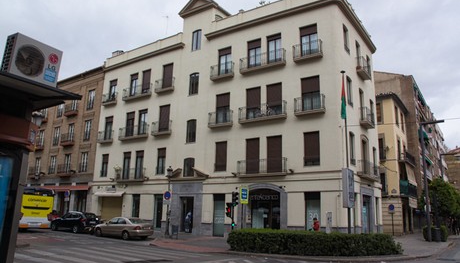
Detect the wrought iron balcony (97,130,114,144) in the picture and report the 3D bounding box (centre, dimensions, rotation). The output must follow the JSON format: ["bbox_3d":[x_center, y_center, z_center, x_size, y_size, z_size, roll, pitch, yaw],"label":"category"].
[{"bbox_3d":[-11.713,0.565,32.542,1.645,1.106,0.539,-7,-15,31],"label":"wrought iron balcony"}]

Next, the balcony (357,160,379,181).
[{"bbox_3d":[9.931,2.856,24.639,0.480,1.070,3.581,-8,-16,35],"label":"balcony"}]

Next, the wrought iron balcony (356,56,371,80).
[{"bbox_3d":[9.979,-4.633,25.657,0.518,1.169,2.100,-8,-16,35],"label":"wrought iron balcony"}]

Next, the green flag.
[{"bbox_3d":[5.973,-1.801,18.177,0.279,2.376,0.220,-7,-15,31],"label":"green flag"}]

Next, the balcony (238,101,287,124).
[{"bbox_3d":[2.214,-1.282,23.652,3.450,1.080,0.460,-7,-15,33],"label":"balcony"}]

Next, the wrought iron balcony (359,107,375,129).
[{"bbox_3d":[9.893,-0.908,24.807,0.490,1.155,2.065,-8,-16,35],"label":"wrought iron balcony"}]

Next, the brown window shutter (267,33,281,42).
[{"bbox_3d":[3.258,-6.796,25.128,1.134,0.379,0.100,-7,-15,31],"label":"brown window shutter"}]

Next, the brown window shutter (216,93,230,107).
[{"bbox_3d":[-0.444,-2.375,26.461,1.225,0.965,0.100,-7,-15,31],"label":"brown window shutter"}]

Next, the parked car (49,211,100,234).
[{"bbox_3d":[-12.406,7.329,27.959,4.500,1.600,1.830,-7,-15,32],"label":"parked car"}]

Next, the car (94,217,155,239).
[{"bbox_3d":[-7.292,6.570,23.786,4.530,1.430,1.750,-7,-15,32],"label":"car"}]

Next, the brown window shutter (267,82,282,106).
[{"bbox_3d":[3.173,-2.529,24.170,1.162,1.553,0.100,-7,-15,31],"label":"brown window shutter"}]

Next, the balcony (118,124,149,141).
[{"bbox_3d":[-8.751,0.120,31.435,3.334,1.186,0.480,-7,-16,33],"label":"balcony"}]

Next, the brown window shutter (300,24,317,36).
[{"bbox_3d":[5.457,-6.920,23.743,1.204,0.648,0.100,-7,-15,31],"label":"brown window shutter"}]

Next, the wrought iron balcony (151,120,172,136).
[{"bbox_3d":[-5.829,-0.235,29.556,1.842,1.118,0.480,-7,-16,33],"label":"wrought iron balcony"}]

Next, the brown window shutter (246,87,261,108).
[{"bbox_3d":[1.788,-2.402,25.031,1.183,1.468,0.100,-7,-15,31],"label":"brown window shutter"}]

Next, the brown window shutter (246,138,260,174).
[{"bbox_3d":[1.678,1.749,24.116,1.134,2.467,0.100,-7,-15,31],"label":"brown window shutter"}]

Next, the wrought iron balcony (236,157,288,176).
[{"bbox_3d":[2.160,2.463,23.495,3.560,1.128,0.480,-7,-16,33],"label":"wrought iron balcony"}]

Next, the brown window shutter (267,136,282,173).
[{"bbox_3d":[3.000,1.535,22.808,1.110,2.450,0.100,-7,-15,33],"label":"brown window shutter"}]

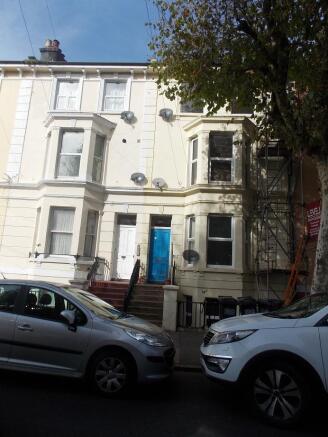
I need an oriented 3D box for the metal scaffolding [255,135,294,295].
[{"bbox_3d":[4.154,0.209,10.381,1.240,6.100,1.200,2,-11,4],"label":"metal scaffolding"}]

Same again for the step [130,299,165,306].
[{"bbox_3d":[-0.504,2.705,9.235,1.180,0.157,0.290,2,-11,4],"label":"step"}]

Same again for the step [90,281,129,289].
[{"bbox_3d":[-1.822,2.330,10.204,1.280,0.157,0.290,2,-11,4],"label":"step"}]

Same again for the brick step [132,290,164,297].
[{"bbox_3d":[-0.479,2.506,9.822,1.220,0.157,0.290,2,-11,4],"label":"brick step"}]

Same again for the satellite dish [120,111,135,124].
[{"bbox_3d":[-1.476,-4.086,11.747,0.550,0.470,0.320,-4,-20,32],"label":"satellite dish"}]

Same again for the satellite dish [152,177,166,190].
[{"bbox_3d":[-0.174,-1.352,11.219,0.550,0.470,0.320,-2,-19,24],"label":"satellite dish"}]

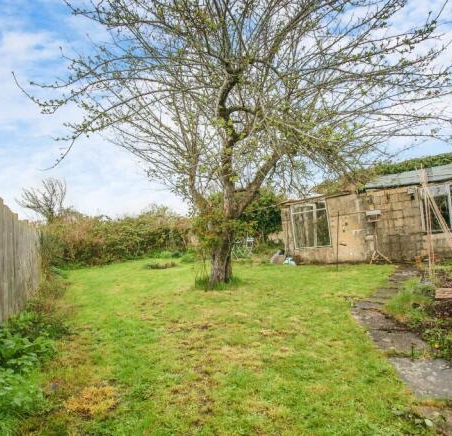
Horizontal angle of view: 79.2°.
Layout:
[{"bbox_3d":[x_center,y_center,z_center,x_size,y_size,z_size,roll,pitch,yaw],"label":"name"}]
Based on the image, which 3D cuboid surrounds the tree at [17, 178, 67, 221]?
[{"bbox_3d":[-10.200,-0.200,15.000,2.600,4.200,2.400,1,-2,-34],"label":"tree"}]

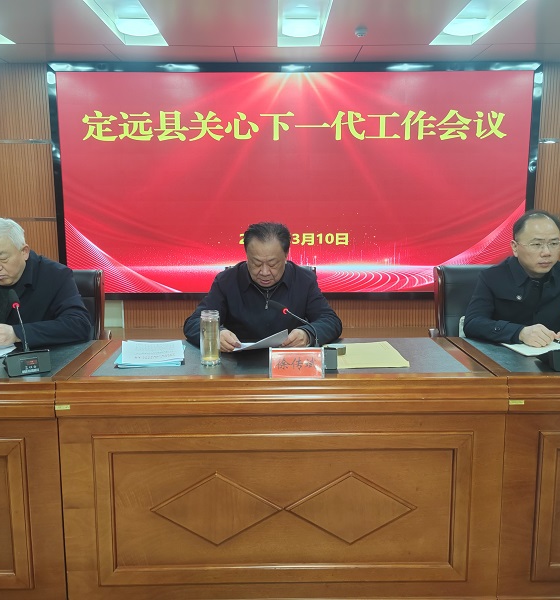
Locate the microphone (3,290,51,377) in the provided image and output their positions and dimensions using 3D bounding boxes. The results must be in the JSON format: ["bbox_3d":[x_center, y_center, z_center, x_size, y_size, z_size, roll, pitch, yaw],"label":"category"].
[{"bbox_3d":[-0.833,0.104,2.057,0.144,0.247,0.196,-3,9,-20],"label":"microphone"}]

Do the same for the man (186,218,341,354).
[{"bbox_3d":[-0.055,0.314,2.578,0.587,1.260,0.700,0,9,-2],"label":"man"}]

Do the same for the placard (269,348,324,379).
[{"bbox_3d":[0.053,0.196,1.972,0.175,0.088,0.077,0,9,-1],"label":"placard"}]

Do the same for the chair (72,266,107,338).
[{"bbox_3d":[-1.090,0.381,2.890,0.577,1.040,0.639,0,8,0],"label":"chair"}]

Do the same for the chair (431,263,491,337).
[{"bbox_3d":[1.001,0.376,2.889,0.577,1.040,0.639,0,8,0],"label":"chair"}]

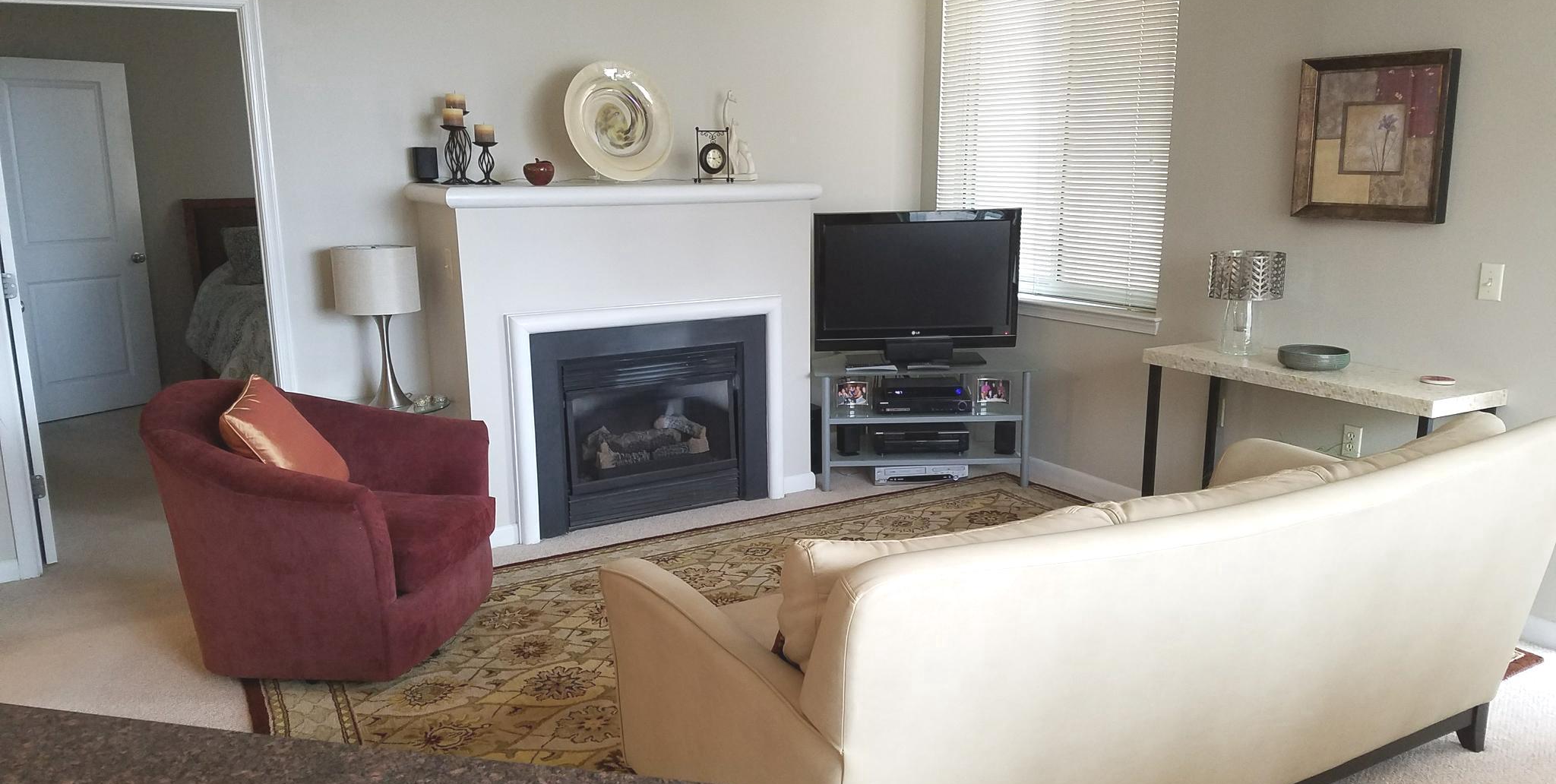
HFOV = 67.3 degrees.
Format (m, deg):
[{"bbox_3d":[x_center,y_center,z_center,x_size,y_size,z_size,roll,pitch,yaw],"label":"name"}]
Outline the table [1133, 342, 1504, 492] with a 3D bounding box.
[{"bbox_3d":[1.837,0.293,4.126,0.372,0.776,1.110,-8,14,-29],"label":"table"}]

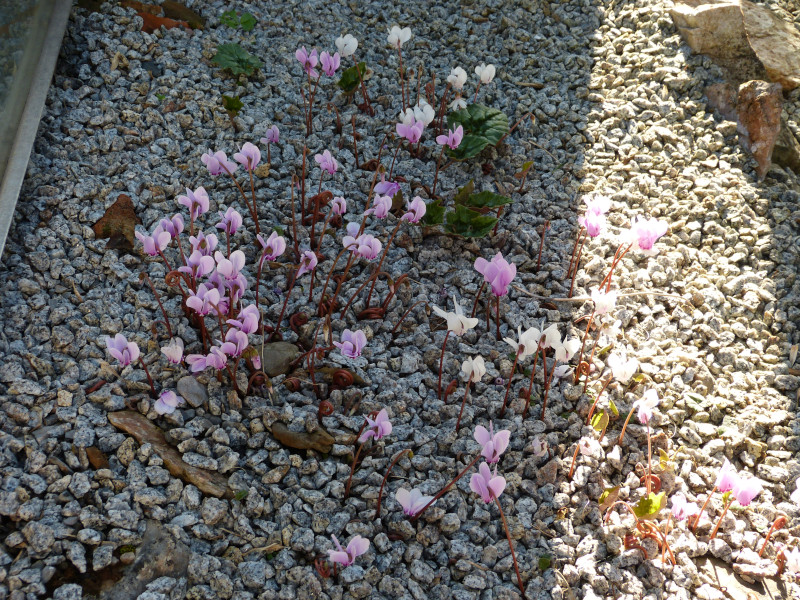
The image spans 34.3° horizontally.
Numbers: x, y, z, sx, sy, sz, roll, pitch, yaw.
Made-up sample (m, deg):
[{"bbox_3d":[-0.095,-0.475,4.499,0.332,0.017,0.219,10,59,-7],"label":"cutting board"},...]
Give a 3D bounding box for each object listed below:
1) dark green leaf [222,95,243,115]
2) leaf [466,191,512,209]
[{"bbox_3d":[-0.161,-0.188,1.242,0.019,0.018,0.015,0,38,0],"label":"dark green leaf"},{"bbox_3d":[0.088,-0.098,1.275,0.044,0.014,0.030,-6,38,-8],"label":"leaf"}]

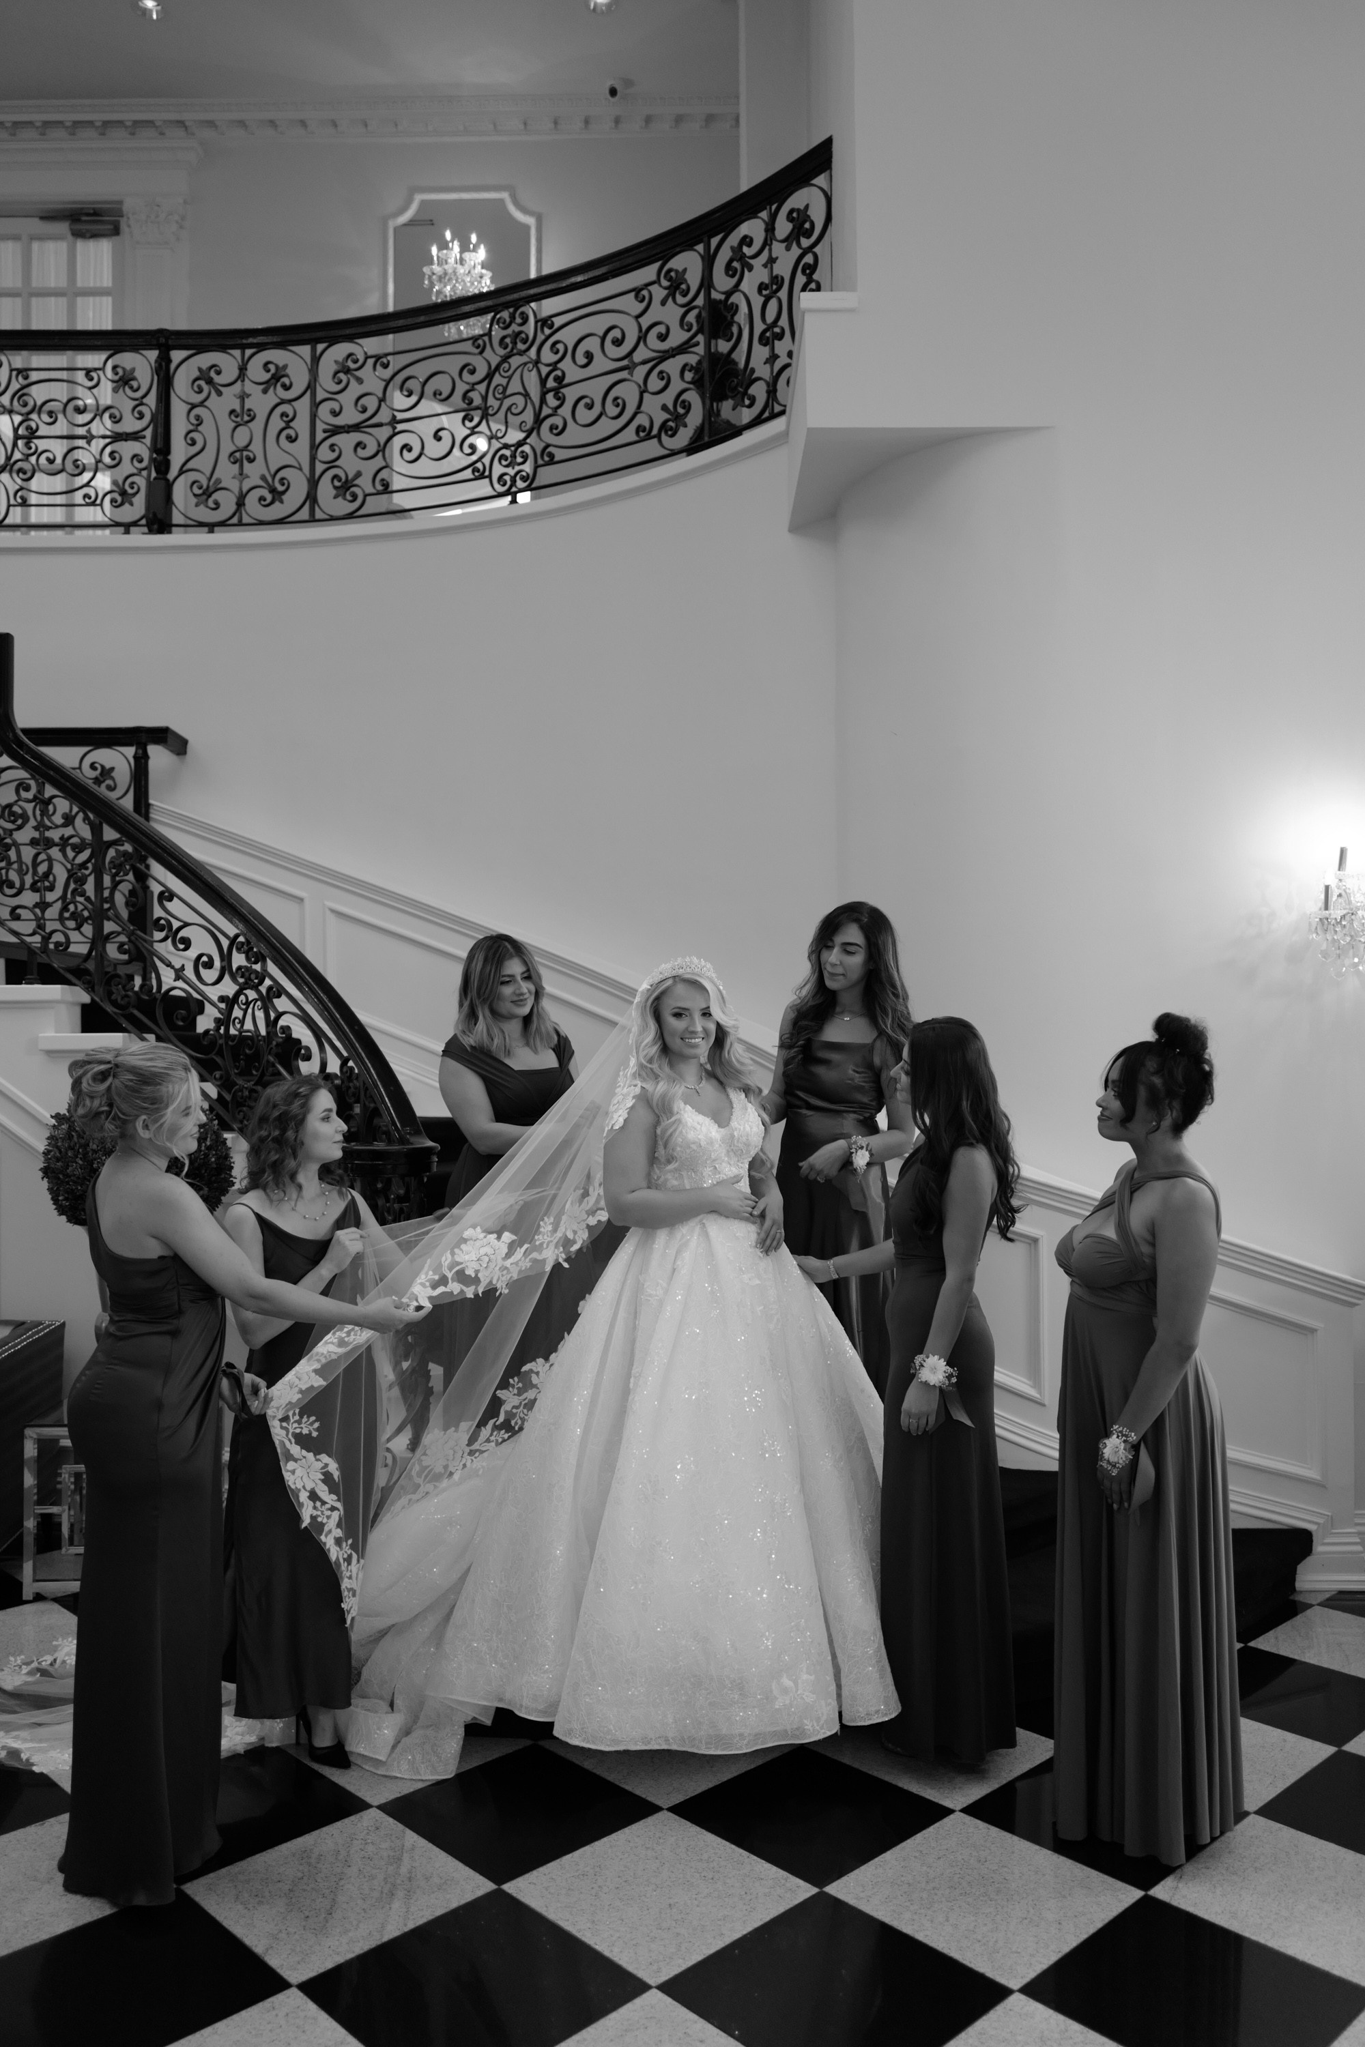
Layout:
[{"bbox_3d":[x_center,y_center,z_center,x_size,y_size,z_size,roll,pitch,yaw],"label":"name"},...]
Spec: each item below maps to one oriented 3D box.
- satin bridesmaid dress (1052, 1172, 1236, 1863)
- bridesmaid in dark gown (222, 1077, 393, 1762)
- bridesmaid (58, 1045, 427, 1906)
[{"bbox_3d":[0.995,1.020,3.420,0.400,1.440,0.410,0,0,-28],"label":"satin bridesmaid dress"},{"bbox_3d":[-0.905,0.935,3.840,0.450,1.610,0.400,0,0,-41],"label":"bridesmaid in dark gown"},{"bbox_3d":[-0.910,0.892,3.310,0.730,1.695,0.500,0,0,-35],"label":"bridesmaid"}]

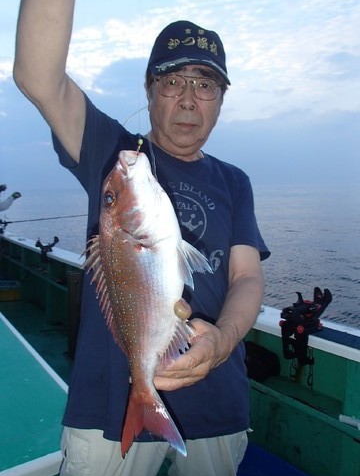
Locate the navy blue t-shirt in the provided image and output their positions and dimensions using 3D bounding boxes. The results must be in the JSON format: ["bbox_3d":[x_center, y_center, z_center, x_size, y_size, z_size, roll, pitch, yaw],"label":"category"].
[{"bbox_3d":[-0.028,0.055,0.900,0.500,0.730,0.300,-2,8,-12],"label":"navy blue t-shirt"}]

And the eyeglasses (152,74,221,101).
[{"bbox_3d":[0.006,-0.309,0.836,0.138,0.050,0.140,1,10,-9],"label":"eyeglasses"}]

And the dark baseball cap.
[{"bbox_3d":[0.017,-0.397,0.850,0.178,0.152,0.262,1,10,-9],"label":"dark baseball cap"}]

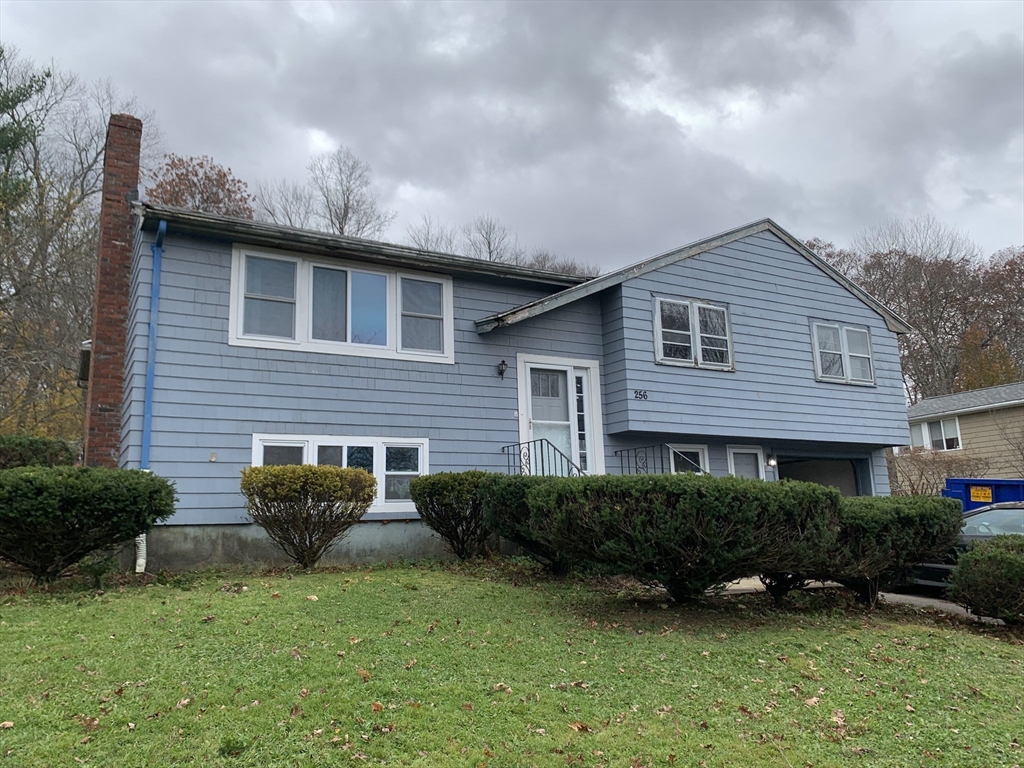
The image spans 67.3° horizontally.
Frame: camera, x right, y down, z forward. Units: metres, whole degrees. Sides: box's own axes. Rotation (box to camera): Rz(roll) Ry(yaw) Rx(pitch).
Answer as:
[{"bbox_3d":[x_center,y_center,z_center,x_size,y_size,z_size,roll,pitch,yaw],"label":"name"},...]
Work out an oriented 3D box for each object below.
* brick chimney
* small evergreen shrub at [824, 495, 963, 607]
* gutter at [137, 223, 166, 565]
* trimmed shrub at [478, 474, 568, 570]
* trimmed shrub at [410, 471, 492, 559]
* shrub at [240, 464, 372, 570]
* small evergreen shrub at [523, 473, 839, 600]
[{"bbox_3d":[-6.058,-0.682,11.595,0.430,6.600,1.300,4,-12,-30],"label":"brick chimney"},{"bbox_3d":[4.121,1.787,8.321,1.304,1.116,1.238,-1,-10,-3],"label":"small evergreen shrub"},{"bbox_3d":[-4.357,0.104,9.298,0.110,4.240,0.620,4,-12,-30],"label":"gutter"},{"bbox_3d":[0.354,1.777,9.733,1.467,1.172,1.394,4,-12,-30],"label":"trimmed shrub"},{"bbox_3d":[-0.769,1.802,10.536,1.228,1.154,1.167,-2,-10,0],"label":"trimmed shrub"},{"bbox_3d":[-2.432,1.605,9.211,1.532,1.175,1.455,4,-12,-30],"label":"shrub"},{"bbox_3d":[1.797,1.640,8.127,3.352,1.282,1.400,-1,-10,-3],"label":"small evergreen shrub"}]

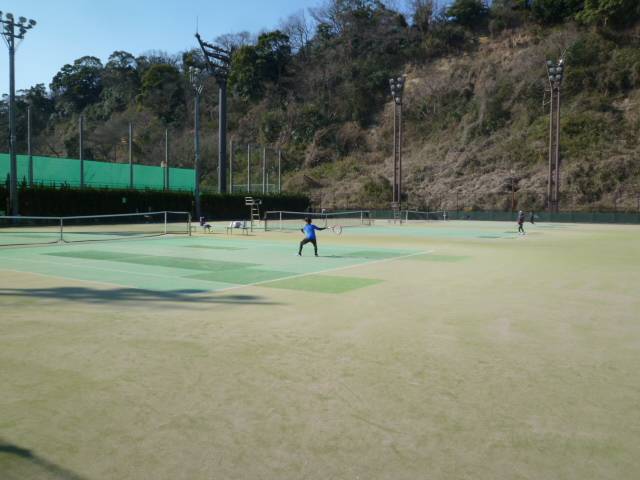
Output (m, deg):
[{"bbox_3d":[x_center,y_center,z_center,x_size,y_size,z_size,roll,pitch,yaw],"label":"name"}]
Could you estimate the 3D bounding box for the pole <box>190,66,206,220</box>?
[{"bbox_3d":[-11.494,-8.998,50.523,0.900,14.200,1.250,3,4,32],"label":"pole"}]

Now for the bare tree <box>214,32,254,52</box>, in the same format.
[{"bbox_3d":[-23.121,-52.867,145.000,11.000,8.000,10.000,1,4,0],"label":"bare tree"}]

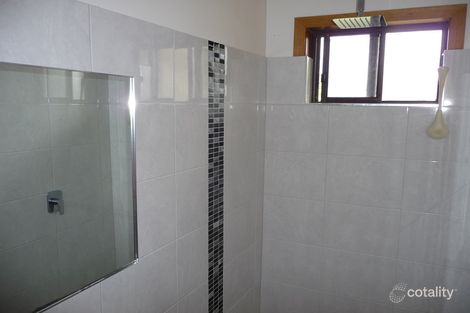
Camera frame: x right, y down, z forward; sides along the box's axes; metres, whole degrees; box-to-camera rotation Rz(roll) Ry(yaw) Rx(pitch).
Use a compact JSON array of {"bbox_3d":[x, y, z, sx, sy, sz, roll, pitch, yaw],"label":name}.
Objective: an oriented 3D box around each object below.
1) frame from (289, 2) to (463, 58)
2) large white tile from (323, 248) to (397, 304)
[{"bbox_3d":[0.791,-0.709,2.106,0.919,0.229,0.060,4,8,27],"label":"frame"},{"bbox_3d":[0.772,0.746,2.292,0.450,0.300,0.012,4,8,27],"label":"large white tile"}]

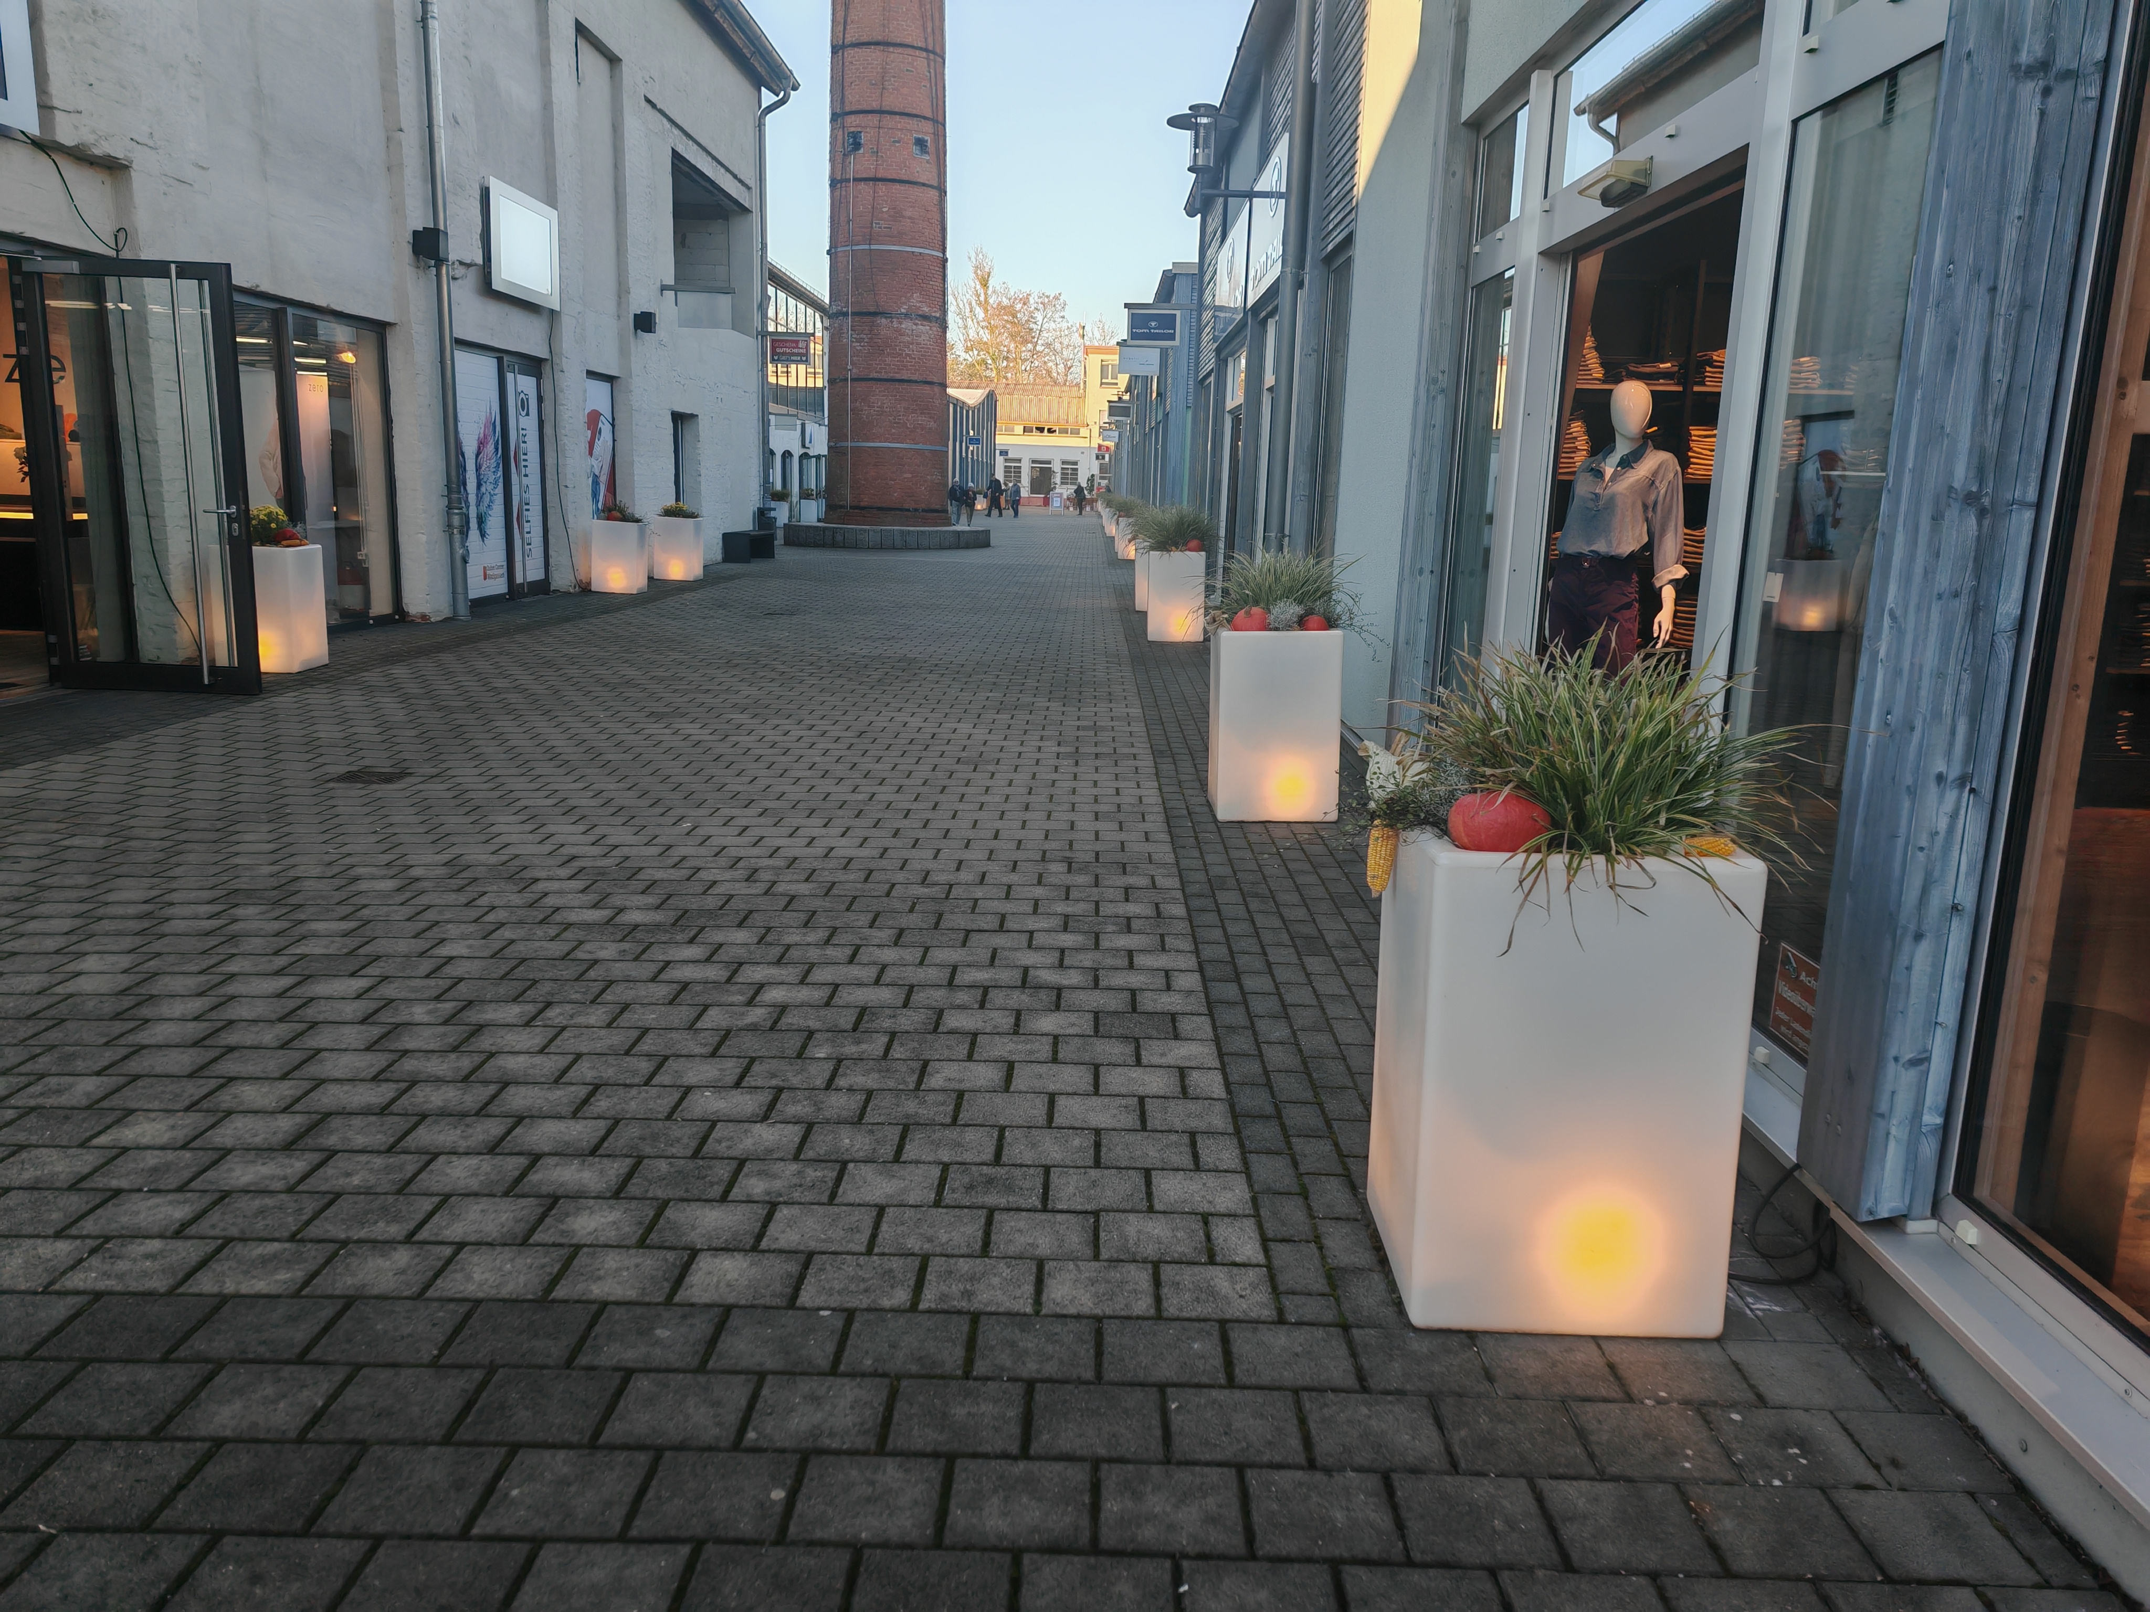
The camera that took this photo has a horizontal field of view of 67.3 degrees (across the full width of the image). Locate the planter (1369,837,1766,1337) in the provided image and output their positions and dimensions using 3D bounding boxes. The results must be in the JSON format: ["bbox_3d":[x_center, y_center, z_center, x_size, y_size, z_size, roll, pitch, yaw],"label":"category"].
[{"bbox_3d":[0.816,0.426,2.802,0.508,0.789,0.505,1,11,3],"label":"planter"}]

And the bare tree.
[{"bbox_3d":[-5.259,-33.919,127.993,12.000,19.500,11.000,0,11,1],"label":"bare tree"}]

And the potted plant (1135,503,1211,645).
[{"bbox_3d":[0.901,-2.124,14.822,0.670,1.180,0.600,0,11,1],"label":"potted plant"}]

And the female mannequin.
[{"bbox_3d":[2.143,-0.814,6.467,0.500,1.740,0.340,10,15,42],"label":"female mannequin"}]

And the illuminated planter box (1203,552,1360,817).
[{"bbox_3d":[0.862,-0.522,6.853,0.590,1.110,0.540,1,11,0],"label":"illuminated planter box"}]

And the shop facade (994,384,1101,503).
[{"bbox_3d":[-1.917,-25.371,114.297,7.600,8.591,4.000,0,11,1],"label":"shop facade"}]

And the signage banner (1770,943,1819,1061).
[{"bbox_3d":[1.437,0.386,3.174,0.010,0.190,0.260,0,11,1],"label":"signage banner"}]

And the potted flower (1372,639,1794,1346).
[{"bbox_3d":[0.835,0.280,2.773,0.660,1.087,0.600,1,11,3],"label":"potted flower"}]

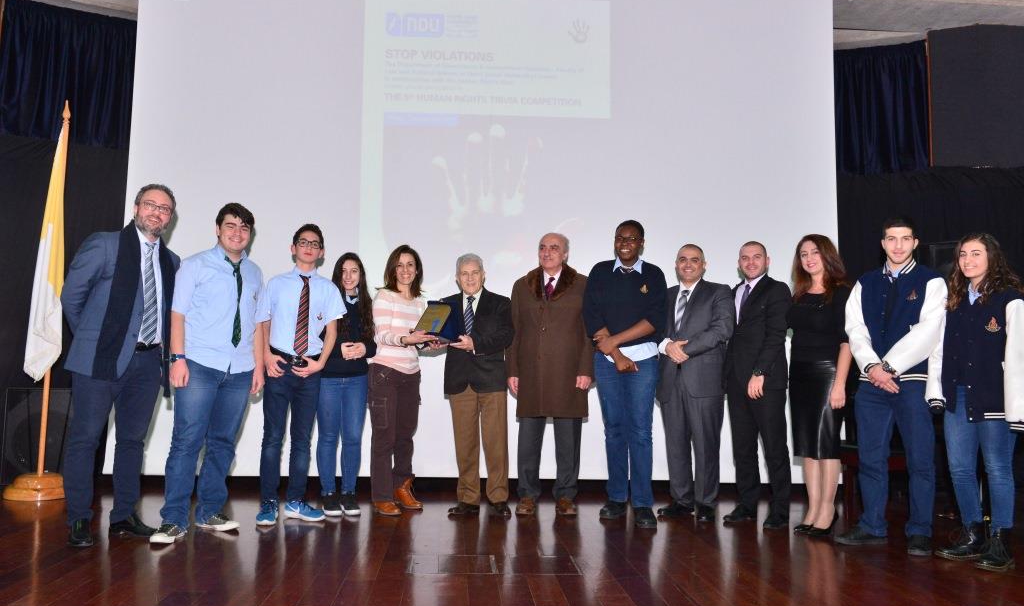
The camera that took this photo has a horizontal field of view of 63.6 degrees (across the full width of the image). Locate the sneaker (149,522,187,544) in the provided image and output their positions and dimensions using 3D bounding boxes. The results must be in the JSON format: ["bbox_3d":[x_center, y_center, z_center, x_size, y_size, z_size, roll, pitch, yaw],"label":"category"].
[{"bbox_3d":[-1.760,1.163,4.257,0.105,0.110,0.285,2,-5,-5],"label":"sneaker"}]

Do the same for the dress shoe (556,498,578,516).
[{"bbox_3d":[0.355,1.282,5.309,0.105,0.110,0.300,2,-5,-8],"label":"dress shoe"}]

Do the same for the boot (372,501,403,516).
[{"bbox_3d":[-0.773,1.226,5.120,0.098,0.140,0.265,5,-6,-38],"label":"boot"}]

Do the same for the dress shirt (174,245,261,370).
[{"bbox_3d":[-1.624,0.030,4.551,0.490,0.670,0.310,5,-6,-38],"label":"dress shirt"}]

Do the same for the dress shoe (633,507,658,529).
[{"bbox_3d":[0.797,1.274,4.970,0.110,0.110,0.300,1,-5,2],"label":"dress shoe"}]

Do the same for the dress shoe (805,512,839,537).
[{"bbox_3d":[1.712,1.208,4.556,0.230,0.140,0.080,5,-6,-34],"label":"dress shoe"}]

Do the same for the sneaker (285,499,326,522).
[{"bbox_3d":[-1.216,1.207,4.857,0.295,0.115,0.105,-2,-6,34],"label":"sneaker"}]

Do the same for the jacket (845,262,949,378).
[{"bbox_3d":[2.149,0.098,4.624,0.550,0.650,0.350,-2,-6,34],"label":"jacket"}]

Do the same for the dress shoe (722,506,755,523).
[{"bbox_3d":[1.393,1.263,5.024,0.290,0.105,0.105,6,-7,-40],"label":"dress shoe"}]

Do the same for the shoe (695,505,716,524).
[{"bbox_3d":[1.229,1.304,5.213,0.105,0.110,0.290,0,-5,18],"label":"shoe"}]

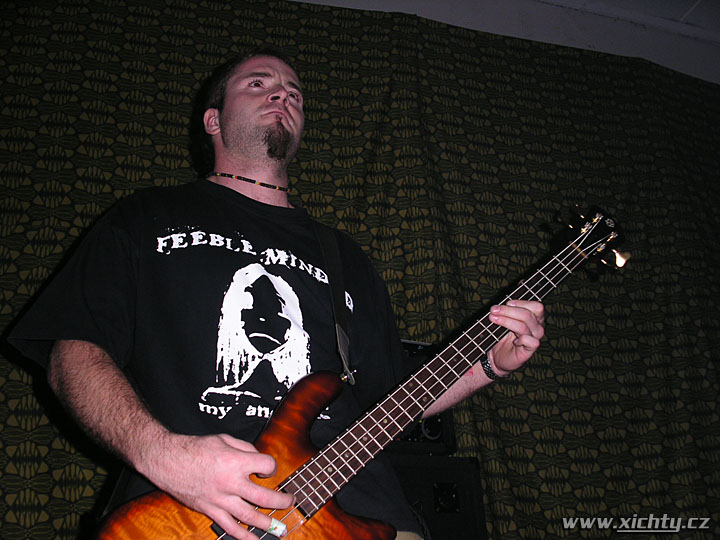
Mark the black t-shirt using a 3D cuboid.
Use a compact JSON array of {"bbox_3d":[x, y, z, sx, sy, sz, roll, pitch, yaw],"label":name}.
[{"bbox_3d":[-0.207,0.127,1.226,0.570,0.620,0.300,10,-25,-31],"label":"black t-shirt"}]

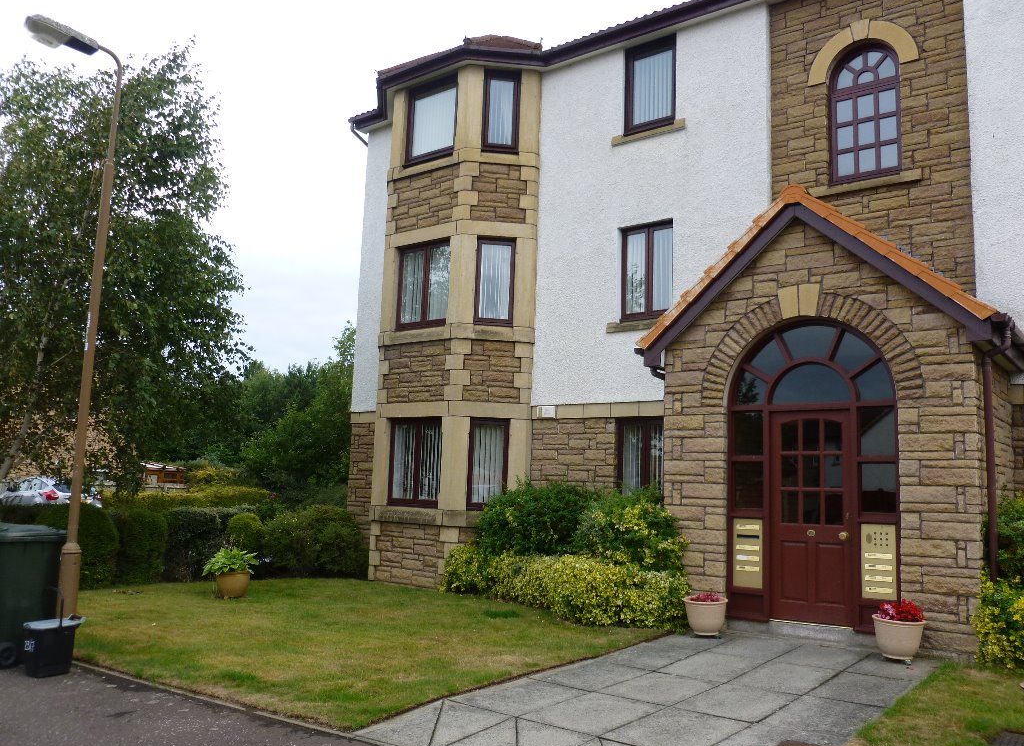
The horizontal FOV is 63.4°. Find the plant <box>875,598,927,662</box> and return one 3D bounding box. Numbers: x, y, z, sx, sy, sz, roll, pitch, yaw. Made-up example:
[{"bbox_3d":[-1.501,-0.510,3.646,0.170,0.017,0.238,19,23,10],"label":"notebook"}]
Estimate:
[{"bbox_3d":[3.097,2.049,6.651,0.420,0.470,0.420,-4,-10,36],"label":"plant"}]

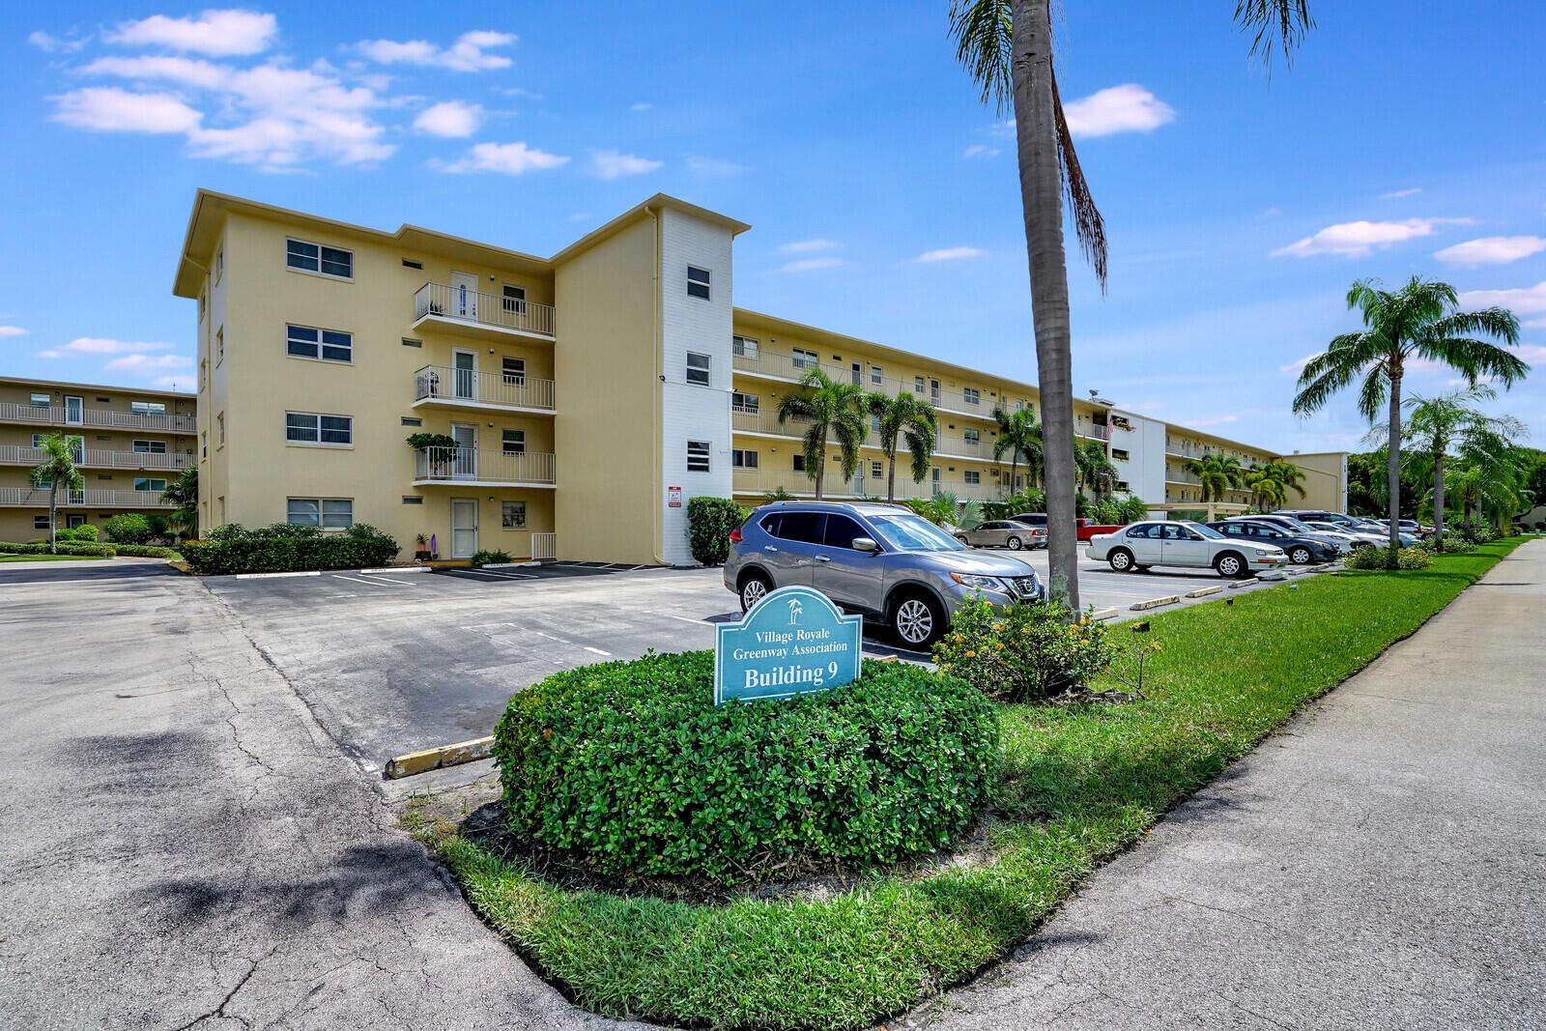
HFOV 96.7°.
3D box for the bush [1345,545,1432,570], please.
[{"bbox_3d":[18.700,1.200,20.900,2.200,0.750,2.100,0,0,-41],"label":"bush"}]

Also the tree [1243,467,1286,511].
[{"bbox_3d":[56.000,-1.950,78.500,4.200,7.200,4.200,0,0,-41],"label":"tree"}]

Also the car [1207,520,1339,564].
[{"bbox_3d":[17.700,0.935,24.792,1.800,1.470,4.320,0,-1,-38],"label":"car"}]

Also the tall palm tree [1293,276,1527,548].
[{"bbox_3d":[19.350,-2.910,21.200,5.400,9.000,5.400,0,0,-41],"label":"tall palm tree"}]

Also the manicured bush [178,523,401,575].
[{"bbox_3d":[-14.200,0.910,20.400,5.200,1.350,1.600,0,0,-43],"label":"manicured bush"}]

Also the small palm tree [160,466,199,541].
[{"bbox_3d":[-36.476,-0.665,43.008,3.100,5.000,3.100,1,-1,-42],"label":"small palm tree"}]

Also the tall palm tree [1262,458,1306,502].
[{"bbox_3d":[61.652,-2.218,83.025,4.500,8.900,4.500,1,-1,-42],"label":"tall palm tree"}]

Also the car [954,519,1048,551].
[{"bbox_3d":[11.200,1.037,34.392,1.790,1.450,4.870,0,-1,-41],"label":"car"}]

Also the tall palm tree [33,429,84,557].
[{"bbox_3d":[-30.500,-0.980,29.300,1.750,5.200,1.750,0,0,-41],"label":"tall palm tree"}]

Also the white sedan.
[{"bbox_3d":[11.050,0.860,18.600,1.780,1.420,4.770,0,0,-40],"label":"white sedan"}]

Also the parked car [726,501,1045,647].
[{"bbox_3d":[1.290,0.647,9.004,1.840,1.730,4.690,0,-1,-40],"label":"parked car"}]

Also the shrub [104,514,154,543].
[{"bbox_3d":[-40.369,0.810,42.994,2.500,2.050,2.200,1,-1,-42],"label":"shrub"}]

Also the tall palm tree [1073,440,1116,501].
[{"bbox_3d":[23.306,-1.832,50.520,3.900,7.500,3.900,1,-1,-42],"label":"tall palm tree"}]

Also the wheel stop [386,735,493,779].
[{"bbox_3d":[-1.500,1.475,4.700,1.980,0.115,0.165,0,0,-41],"label":"wheel stop"}]

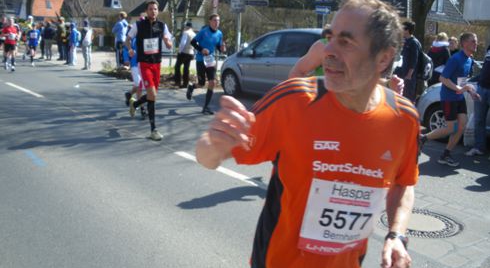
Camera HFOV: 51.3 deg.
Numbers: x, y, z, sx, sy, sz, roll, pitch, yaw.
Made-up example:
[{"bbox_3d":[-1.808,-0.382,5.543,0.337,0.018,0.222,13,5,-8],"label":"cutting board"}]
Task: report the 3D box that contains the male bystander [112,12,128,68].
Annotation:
[{"bbox_3d":[-3.926,-2.928,16.029,0.400,1.790,0.500,11,14,39],"label":"male bystander"}]

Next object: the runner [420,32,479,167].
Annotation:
[{"bbox_3d":[2.603,-0.418,6.293,0.850,1.640,0.520,11,14,38],"label":"runner"}]

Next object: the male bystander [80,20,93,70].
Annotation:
[{"bbox_3d":[-5.685,-3.181,18.333,0.500,1.750,0.380,-6,14,-37],"label":"male bystander"}]

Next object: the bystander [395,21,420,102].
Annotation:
[{"bbox_3d":[2.818,-1.005,8.633,0.420,1.750,0.520,6,12,20],"label":"bystander"}]

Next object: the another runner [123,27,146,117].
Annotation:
[{"bbox_3d":[-1.819,-1.149,8.646,0.530,1.750,0.820,-5,13,-33],"label":"another runner"}]

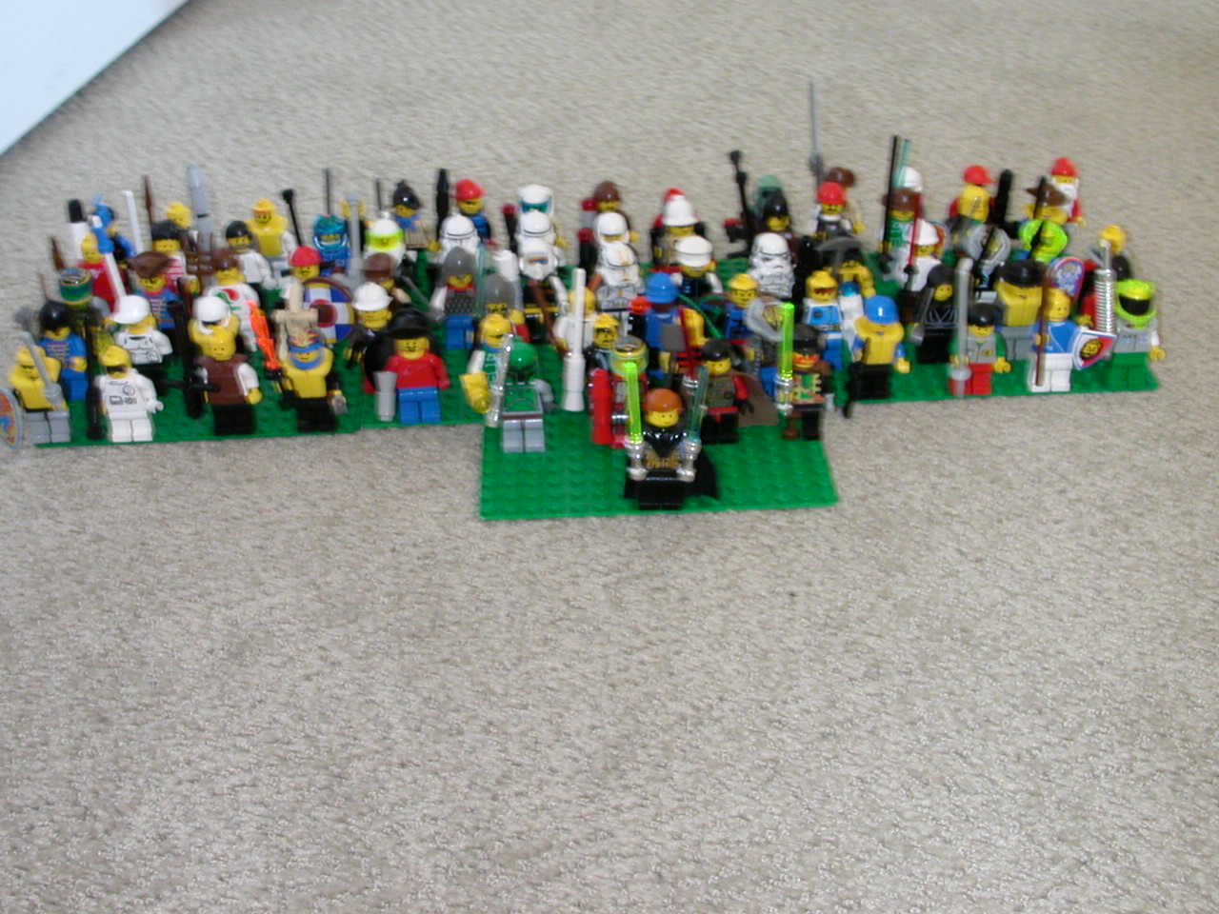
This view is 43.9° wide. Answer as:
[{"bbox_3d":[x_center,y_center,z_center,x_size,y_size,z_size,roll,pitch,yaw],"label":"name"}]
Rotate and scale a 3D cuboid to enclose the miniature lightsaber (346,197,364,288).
[{"bbox_3d":[-0.111,-0.094,0.663,0.006,0.043,0.006,1,36,-3],"label":"miniature lightsaber"}]

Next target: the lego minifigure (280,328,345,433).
[{"bbox_3d":[-0.115,-0.030,0.587,0.025,0.043,0.016,-2,34,0],"label":"lego minifigure"}]

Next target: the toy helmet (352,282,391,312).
[{"bbox_3d":[-0.093,-0.061,0.587,0.014,0.009,0.017,16,39,23],"label":"toy helmet"}]

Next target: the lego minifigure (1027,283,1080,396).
[{"bbox_3d":[0.172,-0.044,0.588,0.025,0.040,0.015,-4,36,-3],"label":"lego minifigure"}]

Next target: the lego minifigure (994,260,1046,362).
[{"bbox_3d":[0.166,-0.059,0.612,0.024,0.042,0.016,-2,34,0],"label":"lego minifigure"}]

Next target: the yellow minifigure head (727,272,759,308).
[{"bbox_3d":[0.052,-0.066,0.596,0.013,0.013,0.014,-6,35,-5],"label":"yellow minifigure head"}]

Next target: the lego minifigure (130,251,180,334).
[{"bbox_3d":[-0.185,-0.062,0.625,0.024,0.045,0.015,-3,35,-1],"label":"lego minifigure"}]

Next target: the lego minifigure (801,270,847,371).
[{"bbox_3d":[0.087,-0.055,0.612,0.024,0.041,0.015,-4,34,-2],"label":"lego minifigure"}]

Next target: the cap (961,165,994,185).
[{"bbox_3d":[0.167,-0.125,0.680,0.016,0.009,0.013,14,38,23],"label":"cap"}]

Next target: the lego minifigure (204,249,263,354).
[{"bbox_3d":[-0.157,-0.066,0.631,0.025,0.043,0.015,-3,35,-1],"label":"lego minifigure"}]

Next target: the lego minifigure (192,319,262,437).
[{"bbox_3d":[-0.148,-0.028,0.584,0.026,0.042,0.017,-2,33,0],"label":"lego minifigure"}]

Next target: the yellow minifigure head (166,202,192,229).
[{"bbox_3d":[-0.189,-0.107,0.669,0.010,0.011,0.010,-3,35,-1],"label":"yellow minifigure head"}]

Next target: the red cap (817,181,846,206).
[{"bbox_3d":[0.099,-0.115,0.670,0.013,0.009,0.016,-5,34,-4],"label":"red cap"}]

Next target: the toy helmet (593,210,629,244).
[{"bbox_3d":[0.001,-0.096,0.638,0.014,0.014,0.015,-6,36,-5],"label":"toy helmet"}]

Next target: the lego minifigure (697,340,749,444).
[{"bbox_3d":[0.041,-0.023,0.566,0.025,0.042,0.016,-2,33,0],"label":"lego minifigure"}]

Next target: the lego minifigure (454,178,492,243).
[{"bbox_3d":[-0.061,-0.102,0.674,0.025,0.043,0.015,-6,36,-6],"label":"lego minifigure"}]

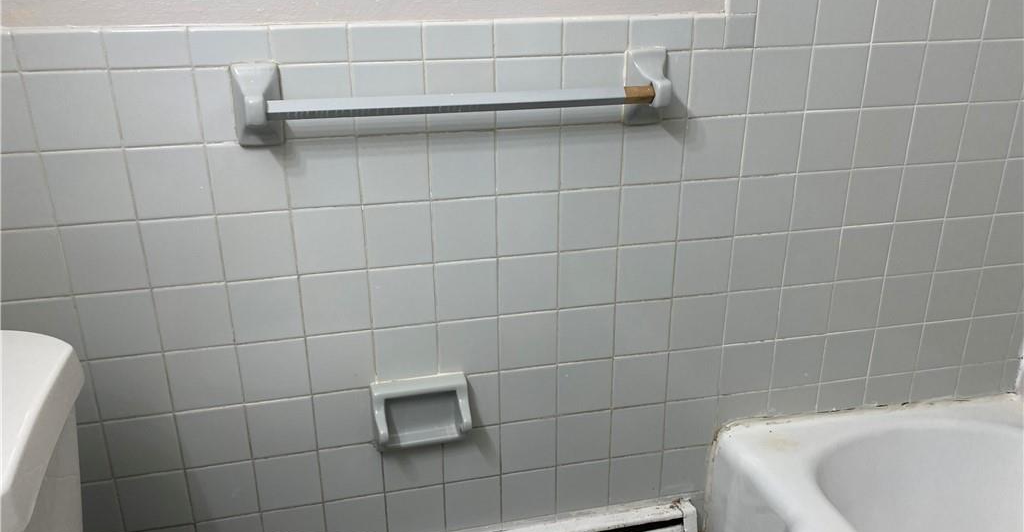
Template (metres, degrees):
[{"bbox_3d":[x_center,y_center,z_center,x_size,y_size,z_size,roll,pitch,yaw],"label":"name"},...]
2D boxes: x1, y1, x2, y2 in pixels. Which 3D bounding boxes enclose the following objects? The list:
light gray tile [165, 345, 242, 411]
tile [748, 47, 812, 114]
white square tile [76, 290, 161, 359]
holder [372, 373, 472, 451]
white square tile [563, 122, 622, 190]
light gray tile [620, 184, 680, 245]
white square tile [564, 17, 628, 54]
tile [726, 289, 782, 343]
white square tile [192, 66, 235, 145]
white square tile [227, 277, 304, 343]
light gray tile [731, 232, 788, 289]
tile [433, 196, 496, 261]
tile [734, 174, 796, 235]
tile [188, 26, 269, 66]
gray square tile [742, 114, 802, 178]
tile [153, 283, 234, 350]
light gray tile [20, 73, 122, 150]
[{"bbox_3d":[-0.503,0.182,1.259,0.108,0.108,0.008,-5,22,-12],"label":"light gray tile"},{"bbox_3d":[0.454,-0.314,1.304,0.108,0.108,0.008,-5,22,-12],"label":"tile"},{"bbox_3d":[-0.607,0.090,1.190,0.108,0.108,0.009,-5,21,-13],"label":"white square tile"},{"bbox_3d":[-0.156,0.267,1.342,0.165,0.131,0.055,-5,22,-12],"label":"holder"},{"bbox_3d":[0.133,-0.183,1.280,0.108,0.108,0.009,-5,21,-13],"label":"white square tile"},{"bbox_3d":[0.242,-0.090,1.338,0.108,0.108,0.008,-5,22,-12],"label":"light gray tile"},{"bbox_3d":[0.131,-0.362,1.213,0.108,0.055,0.009,-5,21,-13],"label":"white square tile"},{"bbox_3d":[0.456,0.095,1.457,0.108,0.108,0.010,-5,22,-12],"label":"tile"},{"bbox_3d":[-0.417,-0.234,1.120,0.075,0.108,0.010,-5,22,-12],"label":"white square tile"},{"bbox_3d":[-0.397,0.070,1.247,0.108,0.108,0.009,-5,22,-12],"label":"white square tile"},{"bbox_3d":[0.456,-0.010,1.422,0.108,0.108,0.010,-5,22,-12],"label":"light gray tile"},{"bbox_3d":[-0.078,-0.061,1.271,0.108,0.108,0.010,-5,22,-12],"label":"tile"},{"bbox_3d":[0.456,-0.109,1.383,0.108,0.108,0.010,-5,22,-12],"label":"tile"},{"bbox_3d":[-0.403,-0.313,1.097,0.108,0.053,0.010,-5,22,-12],"label":"tile"},{"bbox_3d":[0.455,-0.212,1.343,0.108,0.108,0.010,-5,22,-12],"label":"gray square tile"},{"bbox_3d":[-0.505,0.081,1.225,0.108,0.108,0.009,-5,22,-12],"label":"tile"},{"bbox_3d":[-0.614,-0.217,1.080,0.108,0.108,0.010,-5,22,-12],"label":"light gray tile"}]

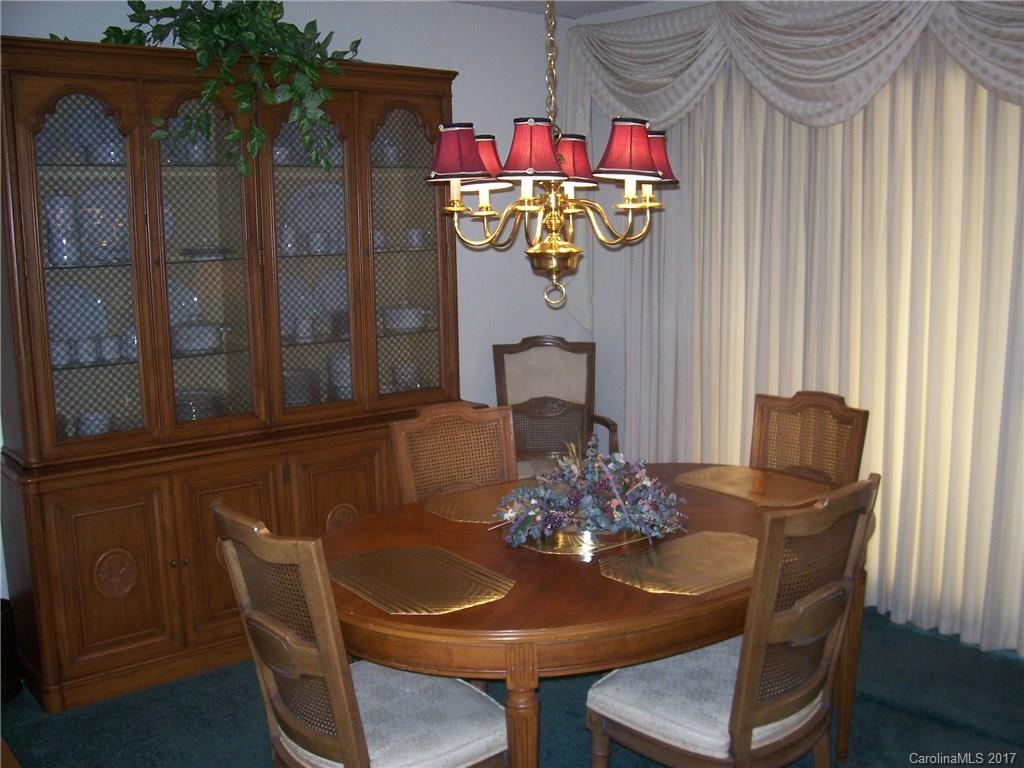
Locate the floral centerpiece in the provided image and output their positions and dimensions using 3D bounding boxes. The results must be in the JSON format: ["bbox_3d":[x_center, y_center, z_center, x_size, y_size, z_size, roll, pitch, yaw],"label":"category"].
[{"bbox_3d":[0.185,0.263,2.631,0.470,0.230,0.350,-1,9,0],"label":"floral centerpiece"}]

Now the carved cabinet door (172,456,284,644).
[{"bbox_3d":[-0.944,0.566,3.443,0.418,0.632,0.025,-8,12,-38],"label":"carved cabinet door"}]

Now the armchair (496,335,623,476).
[{"bbox_3d":[0.162,0.330,4.279,0.600,1.010,0.600,-1,9,-2],"label":"armchair"}]

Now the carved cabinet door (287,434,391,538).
[{"bbox_3d":[-0.617,0.521,3.701,0.421,0.632,0.025,-8,12,-38],"label":"carved cabinet door"}]

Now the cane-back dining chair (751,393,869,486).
[{"bbox_3d":[0.773,0.520,3.117,0.540,0.985,0.510,-9,12,-40],"label":"cane-back dining chair"}]

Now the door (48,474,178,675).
[{"bbox_3d":[-1.260,0.608,3.194,0.416,0.632,0.025,-8,12,-38],"label":"door"}]

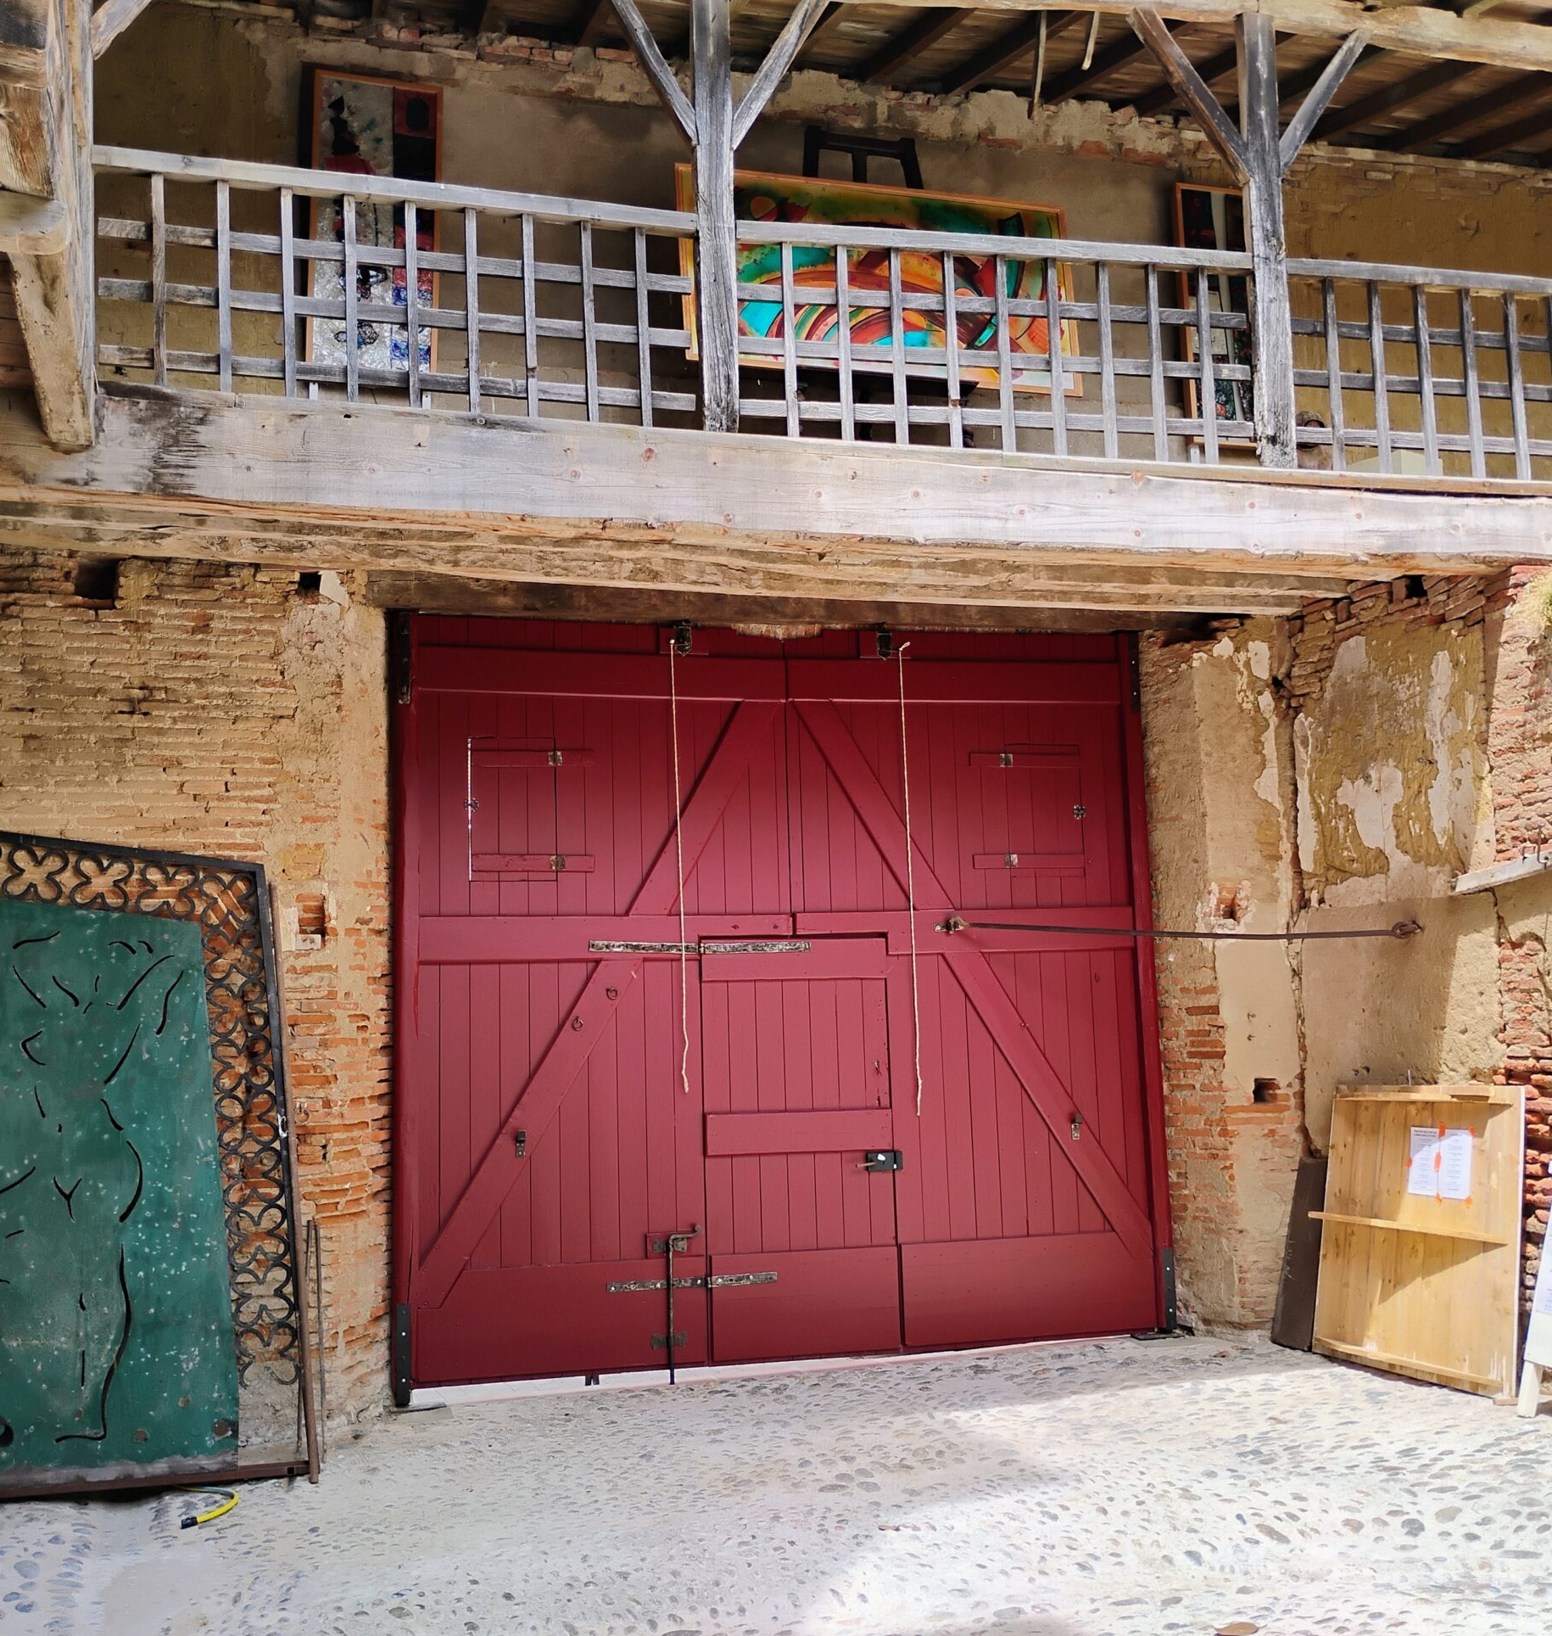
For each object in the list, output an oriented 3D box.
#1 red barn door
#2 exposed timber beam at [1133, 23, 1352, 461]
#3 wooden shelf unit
[{"bbox_3d":[0.083,0.805,8.257,3.640,3.420,0.140,0,-6,-14],"label":"red barn door"},{"bbox_3d":[2.202,-2.603,7.906,1.188,2.105,0.170,0,-6,-16],"label":"exposed timber beam"},{"bbox_3d":[2.790,1.812,7.759,0.130,1.238,1.316,10,-11,-17],"label":"wooden shelf unit"}]

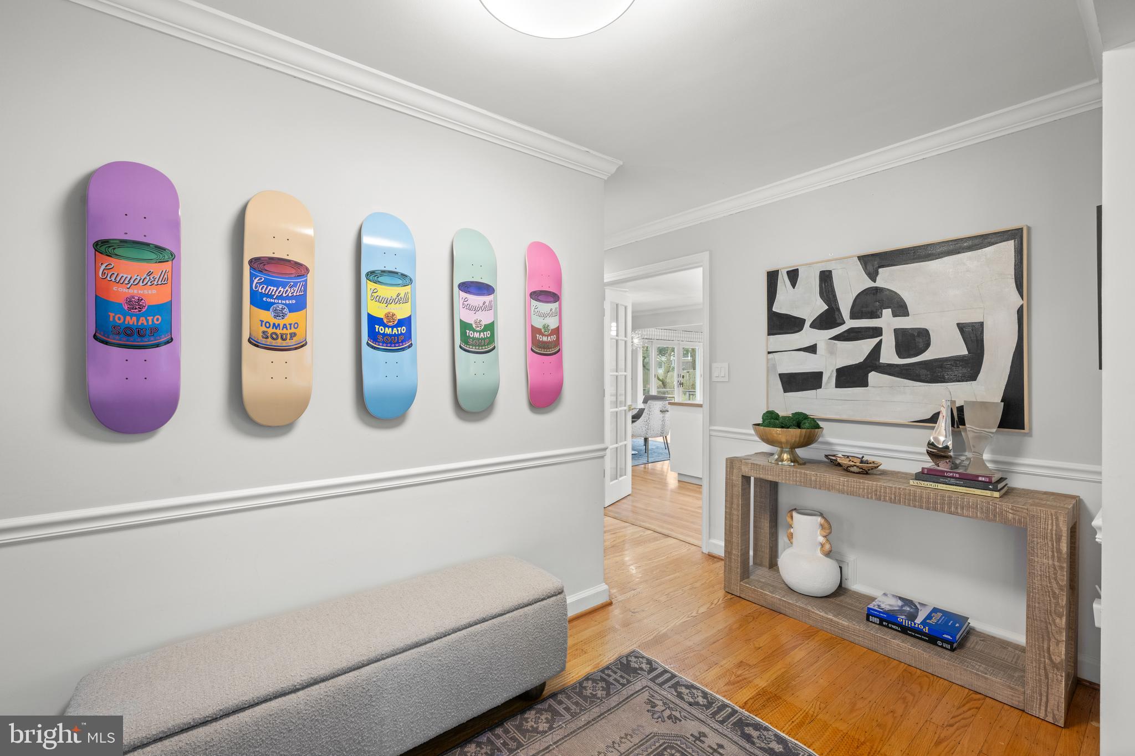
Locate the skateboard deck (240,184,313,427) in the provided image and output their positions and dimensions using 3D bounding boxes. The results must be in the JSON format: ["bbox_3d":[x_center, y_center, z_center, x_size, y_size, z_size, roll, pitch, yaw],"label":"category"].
[{"bbox_3d":[-0.992,-0.240,1.629,0.205,0.811,0.060,-1,1,-38],"label":"skateboard deck"}]

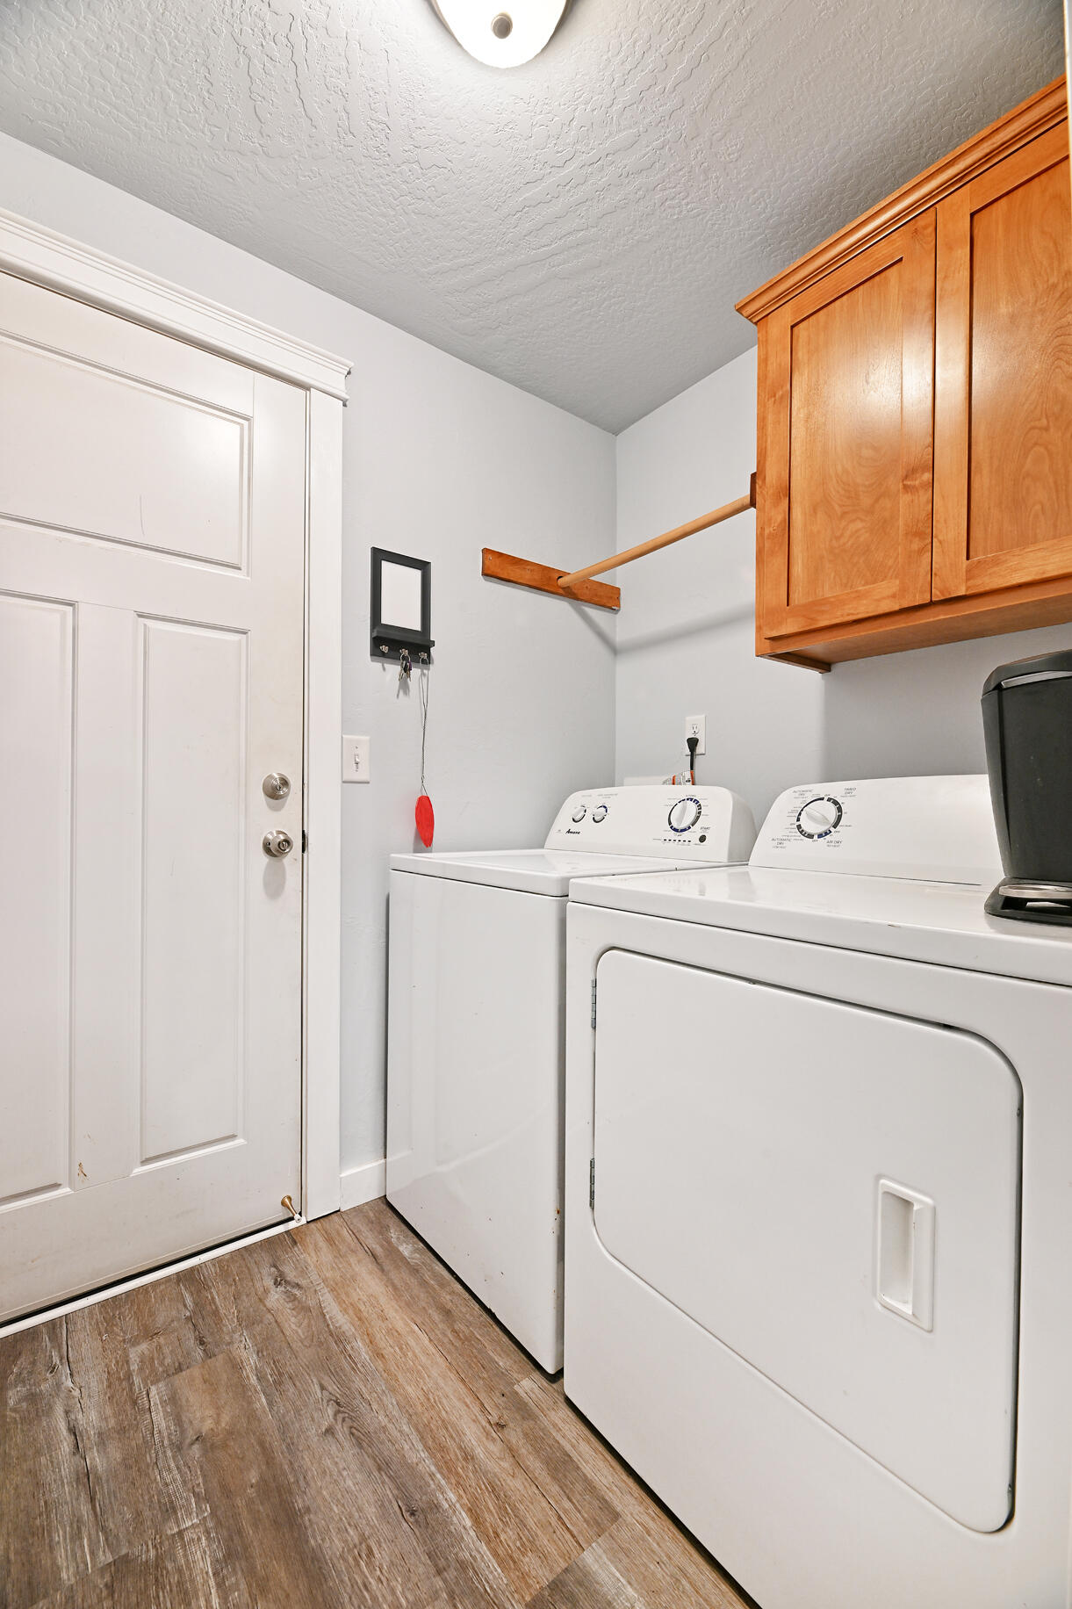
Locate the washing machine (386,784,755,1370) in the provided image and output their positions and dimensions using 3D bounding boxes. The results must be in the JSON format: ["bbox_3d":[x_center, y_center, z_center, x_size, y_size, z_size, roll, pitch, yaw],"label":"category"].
[{"bbox_3d":[0.094,0.490,1.573,0.670,1.089,0.683,0,0,-39],"label":"washing machine"}]

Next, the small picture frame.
[{"bbox_3d":[-0.352,-0.522,1.660,0.166,0.281,0.040,0,0,-37],"label":"small picture frame"}]

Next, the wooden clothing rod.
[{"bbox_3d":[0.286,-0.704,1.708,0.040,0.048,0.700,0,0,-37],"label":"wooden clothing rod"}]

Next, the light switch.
[{"bbox_3d":[-0.456,-0.117,1.597,0.070,0.115,0.018,0,0,-37],"label":"light switch"}]

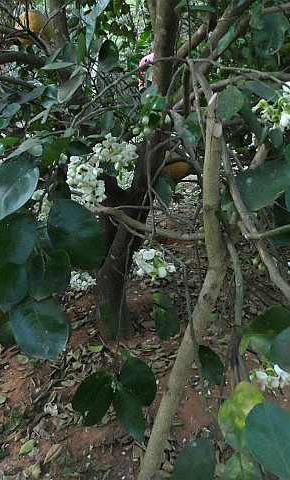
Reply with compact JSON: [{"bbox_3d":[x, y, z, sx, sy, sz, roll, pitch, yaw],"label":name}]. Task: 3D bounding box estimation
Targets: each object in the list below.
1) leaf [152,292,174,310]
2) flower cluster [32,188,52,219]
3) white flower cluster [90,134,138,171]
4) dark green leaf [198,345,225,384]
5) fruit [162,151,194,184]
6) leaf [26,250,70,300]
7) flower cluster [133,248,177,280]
[{"bbox_3d":[0.053,0.187,1.350,0.067,0.055,0.040,0,13,0],"label":"leaf"},{"bbox_3d":[-0.299,-0.107,1.300,0.067,0.100,0.070,0,13,0],"label":"flower cluster"},{"bbox_3d":[-0.082,-0.224,1.150,0.124,0.098,0.095,0,13,0],"label":"white flower cluster"},{"bbox_3d":[0.165,0.309,1.100,0.069,0.099,0.040,-5,14,-20],"label":"dark green leaf"},{"bbox_3d":[0.137,-0.319,1.900,0.140,0.140,0.138,0,13,0],"label":"fruit"},{"bbox_3d":[-0.183,0.068,0.850,0.084,0.103,0.040,0,13,0],"label":"leaf"},{"bbox_3d":[0.026,0.066,1.200,0.114,0.087,0.090,0,13,0],"label":"flower cluster"}]

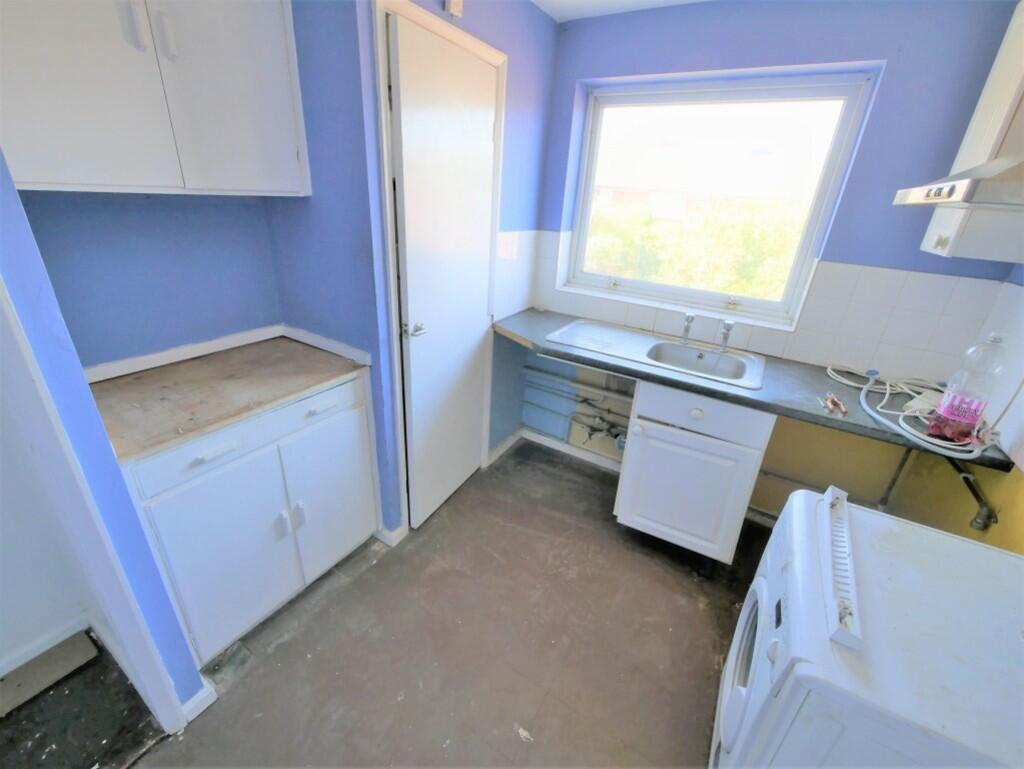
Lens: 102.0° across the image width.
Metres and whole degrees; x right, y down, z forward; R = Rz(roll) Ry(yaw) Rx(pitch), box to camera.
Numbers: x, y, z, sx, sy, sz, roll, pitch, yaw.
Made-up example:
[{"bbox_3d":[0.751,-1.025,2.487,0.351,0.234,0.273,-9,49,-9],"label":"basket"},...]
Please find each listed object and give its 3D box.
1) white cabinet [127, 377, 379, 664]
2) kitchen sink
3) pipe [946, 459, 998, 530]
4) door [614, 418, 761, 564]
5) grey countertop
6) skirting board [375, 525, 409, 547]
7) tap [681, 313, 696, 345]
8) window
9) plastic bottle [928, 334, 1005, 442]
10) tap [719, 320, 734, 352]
[{"bbox_3d":[-1.067,0.373,1.653,0.605,0.850,0.820,17,27,26],"label":"white cabinet"},{"bbox_3d":[0.670,-0.111,1.992,0.912,0.152,0.453,17,27,26],"label":"kitchen sink"},{"bbox_3d":[1.460,0.333,1.353,0.075,0.080,0.450,17,27,26],"label":"pipe"},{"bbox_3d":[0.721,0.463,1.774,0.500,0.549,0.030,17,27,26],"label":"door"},{"bbox_3d":[0.790,-0.102,1.869,1.902,0.035,0.645,17,27,26],"label":"grey countertop"},{"bbox_3d":[-0.578,0.697,1.977,0.130,0.065,0.105,17,27,26],"label":"skirting board"},{"bbox_3d":[0.855,-0.265,2.026,0.054,0.146,0.105,17,27,26],"label":"tap"},{"bbox_3d":[0.876,-0.908,2.071,1.202,1.005,0.100,17,27,26],"label":"window"},{"bbox_3d":[1.427,0.007,1.286,0.112,0.320,0.112,17,27,26],"label":"plastic bottle"},{"bbox_3d":[1.007,-0.220,1.947,0.054,0.148,0.105,17,27,26],"label":"tap"}]

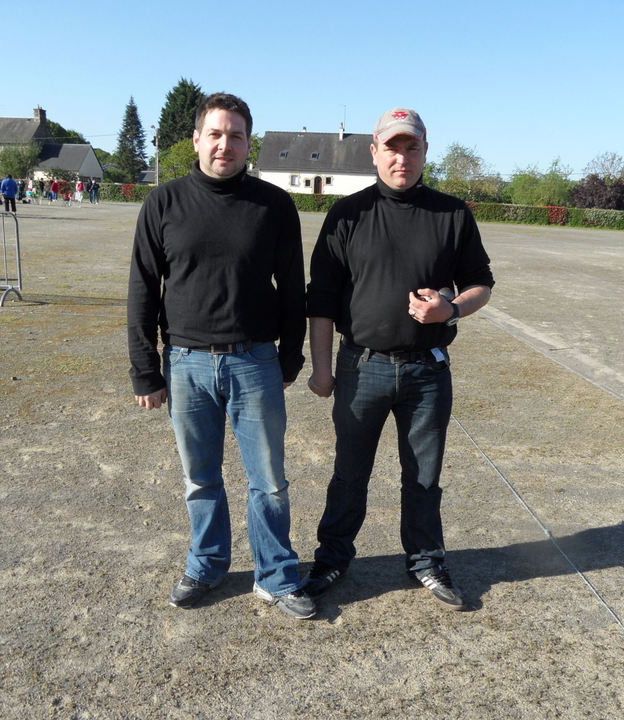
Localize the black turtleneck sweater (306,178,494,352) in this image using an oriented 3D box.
[{"bbox_3d":[0.302,-0.317,2.290,0.640,0.600,0.350,2,14,0],"label":"black turtleneck sweater"}]

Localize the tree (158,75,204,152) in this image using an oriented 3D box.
[{"bbox_3d":[-12.592,-21.457,64.826,5.472,11.467,5.472,2,14,0],"label":"tree"}]

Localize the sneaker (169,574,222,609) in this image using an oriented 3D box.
[{"bbox_3d":[-0.406,0.829,2.539,0.108,0.105,0.290,10,16,29],"label":"sneaker"}]

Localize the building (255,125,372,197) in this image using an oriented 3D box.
[{"bbox_3d":[1.164,-21.773,75.011,13.200,6.900,8.000,4,14,6],"label":"building"}]

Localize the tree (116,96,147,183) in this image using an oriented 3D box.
[{"bbox_3d":[-15.060,-17.548,55.528,2.693,8.327,2.693,2,14,0],"label":"tree"}]

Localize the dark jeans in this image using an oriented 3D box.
[{"bbox_3d":[0.258,0.382,2.500,0.450,0.940,0.300,2,14,0],"label":"dark jeans"}]

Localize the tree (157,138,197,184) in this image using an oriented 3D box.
[{"bbox_3d":[-12.842,-18.652,65.000,4.600,5.770,4.300,2,14,0],"label":"tree"}]

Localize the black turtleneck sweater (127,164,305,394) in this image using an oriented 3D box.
[{"bbox_3d":[-0.321,-0.251,2.262,0.600,0.800,0.300,1,14,-6],"label":"black turtleneck sweater"}]

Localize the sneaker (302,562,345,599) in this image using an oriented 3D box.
[{"bbox_3d":[0.086,0.827,2.623,0.105,0.105,0.285,13,18,37],"label":"sneaker"}]

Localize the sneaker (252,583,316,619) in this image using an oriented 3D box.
[{"bbox_3d":[-0.112,0.852,2.496,0.290,0.105,0.108,16,20,42],"label":"sneaker"}]

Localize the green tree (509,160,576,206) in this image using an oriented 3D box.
[{"bbox_3d":[16.307,-12.203,47.500,4.900,4.080,4.000,2,14,0],"label":"green tree"}]

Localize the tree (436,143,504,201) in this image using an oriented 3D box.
[{"bbox_3d":[10.752,-12.198,45.291,4.800,4.945,4.800,2,14,0],"label":"tree"}]

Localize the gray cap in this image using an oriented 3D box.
[{"bbox_3d":[0.280,-0.752,2.130,0.178,0.135,0.260,4,14,6],"label":"gray cap"}]

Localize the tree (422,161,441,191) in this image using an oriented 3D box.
[{"bbox_3d":[10.152,-15.467,58.000,2.900,3.710,2.800,2,14,0],"label":"tree"}]

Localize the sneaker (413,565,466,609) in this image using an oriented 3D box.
[{"bbox_3d":[0.475,0.837,2.573,0.105,0.110,0.285,-9,18,-37],"label":"sneaker"}]

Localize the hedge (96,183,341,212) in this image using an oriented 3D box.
[{"bbox_3d":[-6.742,-11.029,45.683,18.473,1.200,0.900,7,15,18],"label":"hedge"}]

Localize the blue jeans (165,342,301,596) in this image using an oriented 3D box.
[{"bbox_3d":[-0.267,0.392,2.386,0.490,0.960,0.330,1,14,-3],"label":"blue jeans"}]

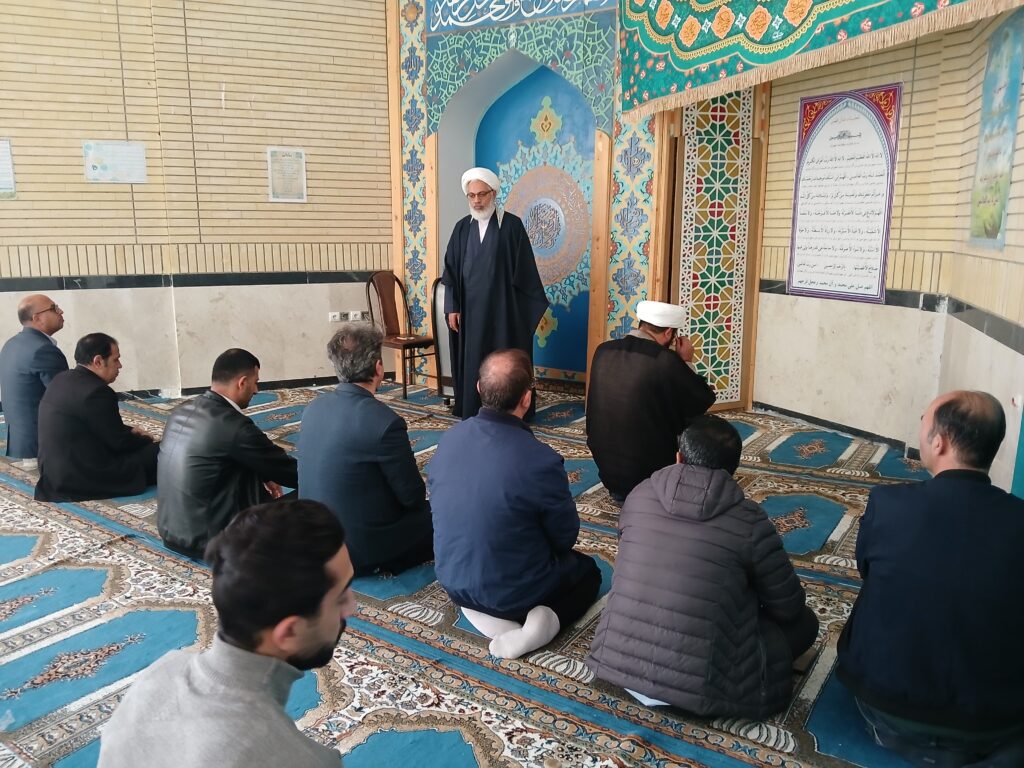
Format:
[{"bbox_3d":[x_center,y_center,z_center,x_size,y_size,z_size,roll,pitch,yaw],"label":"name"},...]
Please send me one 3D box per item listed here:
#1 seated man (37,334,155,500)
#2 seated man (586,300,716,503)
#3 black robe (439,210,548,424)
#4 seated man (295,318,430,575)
[{"bbox_3d":[-2.131,0.135,3.955,0.560,0.780,0.660,8,13,37],"label":"seated man"},{"bbox_3d":[0.730,0.060,3.970,0.620,0.950,0.700,7,12,35],"label":"seated man"},{"bbox_3d":[-0.133,-0.499,5.649,0.740,1.460,0.500,4,11,22],"label":"black robe"},{"bbox_3d":[-0.531,0.230,3.057,0.530,0.920,0.680,7,12,35],"label":"seated man"}]

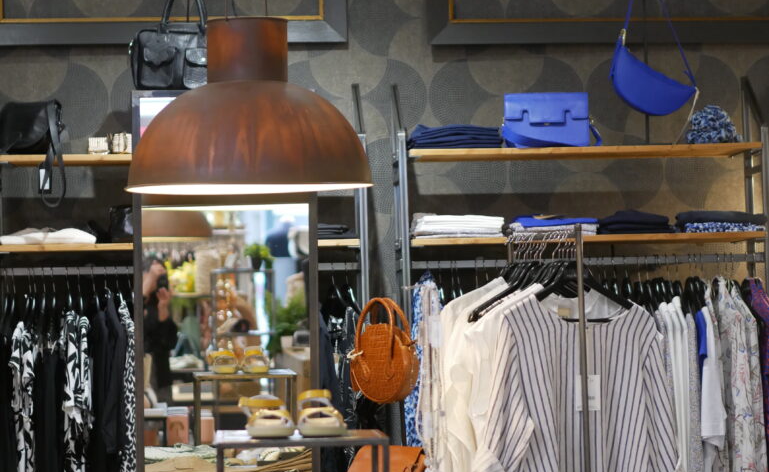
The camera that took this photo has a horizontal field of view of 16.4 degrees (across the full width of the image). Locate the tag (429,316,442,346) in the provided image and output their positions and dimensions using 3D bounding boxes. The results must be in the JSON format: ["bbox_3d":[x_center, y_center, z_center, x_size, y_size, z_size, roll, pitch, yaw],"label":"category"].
[{"bbox_3d":[0.132,0.251,6.950,0.036,0.080,0.004,-1,-1,20],"label":"tag"}]

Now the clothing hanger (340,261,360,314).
[{"bbox_3d":[-0.121,0.168,8.700,0.025,0.200,0.420,-1,-1,-14],"label":"clothing hanger"}]

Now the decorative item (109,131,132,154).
[{"bbox_3d":[-0.849,-0.298,8.580,0.078,0.070,0.060,-1,-1,-4],"label":"decorative item"}]

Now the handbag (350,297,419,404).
[{"bbox_3d":[0.000,0.340,7.900,0.220,0.320,0.080,-2,-1,41],"label":"handbag"}]

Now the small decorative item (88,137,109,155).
[{"bbox_3d":[-0.921,-0.291,8.580,0.064,0.057,0.055,-1,-1,-4],"label":"small decorative item"}]

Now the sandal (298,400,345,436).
[{"bbox_3d":[-0.146,0.400,5.970,0.102,0.084,0.250,-1,-1,-7],"label":"sandal"}]

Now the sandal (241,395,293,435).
[{"bbox_3d":[-0.265,0.402,5.970,0.102,0.085,0.250,-1,-1,-7],"label":"sandal"}]

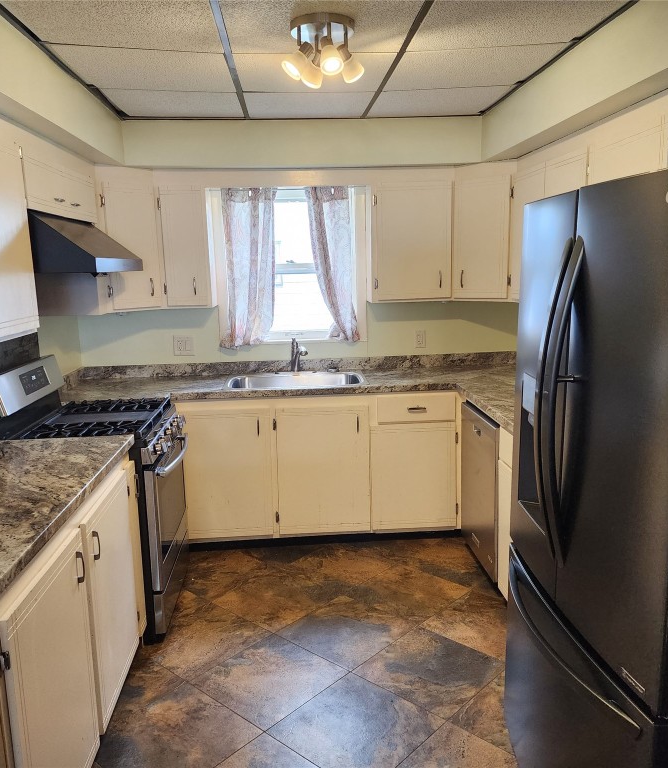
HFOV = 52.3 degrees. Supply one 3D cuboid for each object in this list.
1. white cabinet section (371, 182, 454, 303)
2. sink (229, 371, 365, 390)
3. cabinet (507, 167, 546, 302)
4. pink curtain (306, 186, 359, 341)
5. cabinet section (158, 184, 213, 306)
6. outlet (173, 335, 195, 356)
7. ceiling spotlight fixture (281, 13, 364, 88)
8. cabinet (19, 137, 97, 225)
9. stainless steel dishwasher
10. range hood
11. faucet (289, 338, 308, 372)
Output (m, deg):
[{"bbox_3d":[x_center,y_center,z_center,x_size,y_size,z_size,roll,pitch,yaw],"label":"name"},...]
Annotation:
[{"bbox_3d":[0.435,-0.832,4.012,0.460,0.670,0.320,-2,10,-3],"label":"white cabinet section"},{"bbox_3d":[-0.213,0.063,3.887,0.795,0.180,0.520,-2,10,-4],"label":"sink"},{"bbox_3d":[1.125,-0.769,3.383,0.323,0.725,0.411,-2,10,-4],"label":"cabinet"},{"bbox_3d":[-0.004,-0.677,3.910,0.300,0.890,0.070,-2,10,-3],"label":"pink curtain"},{"bbox_3d":[-0.835,-0.786,3.938,0.270,0.660,0.320,-2,10,-3],"label":"cabinet section"},{"bbox_3d":[-0.910,-0.230,4.117,0.119,0.117,0.012,-2,10,-4],"label":"outlet"},{"bbox_3d":[-0.033,-1.034,2.099,0.252,0.176,0.247,-2,10,-4],"label":"ceiling spotlight fixture"},{"bbox_3d":[-1.295,-0.832,2.853,0.330,0.279,0.935,-2,10,-4],"label":"cabinet"},{"bbox_3d":[0.992,0.499,3.363,0.600,0.810,0.600,-2,10,-3],"label":"stainless steel dishwasher"},{"bbox_3d":[-1.130,-0.562,2.758,0.530,0.225,0.760,-2,10,-3],"label":"range hood"},{"bbox_3d":[-0.205,-0.156,3.871,0.080,0.205,0.180,-4,10,-15],"label":"faucet"}]

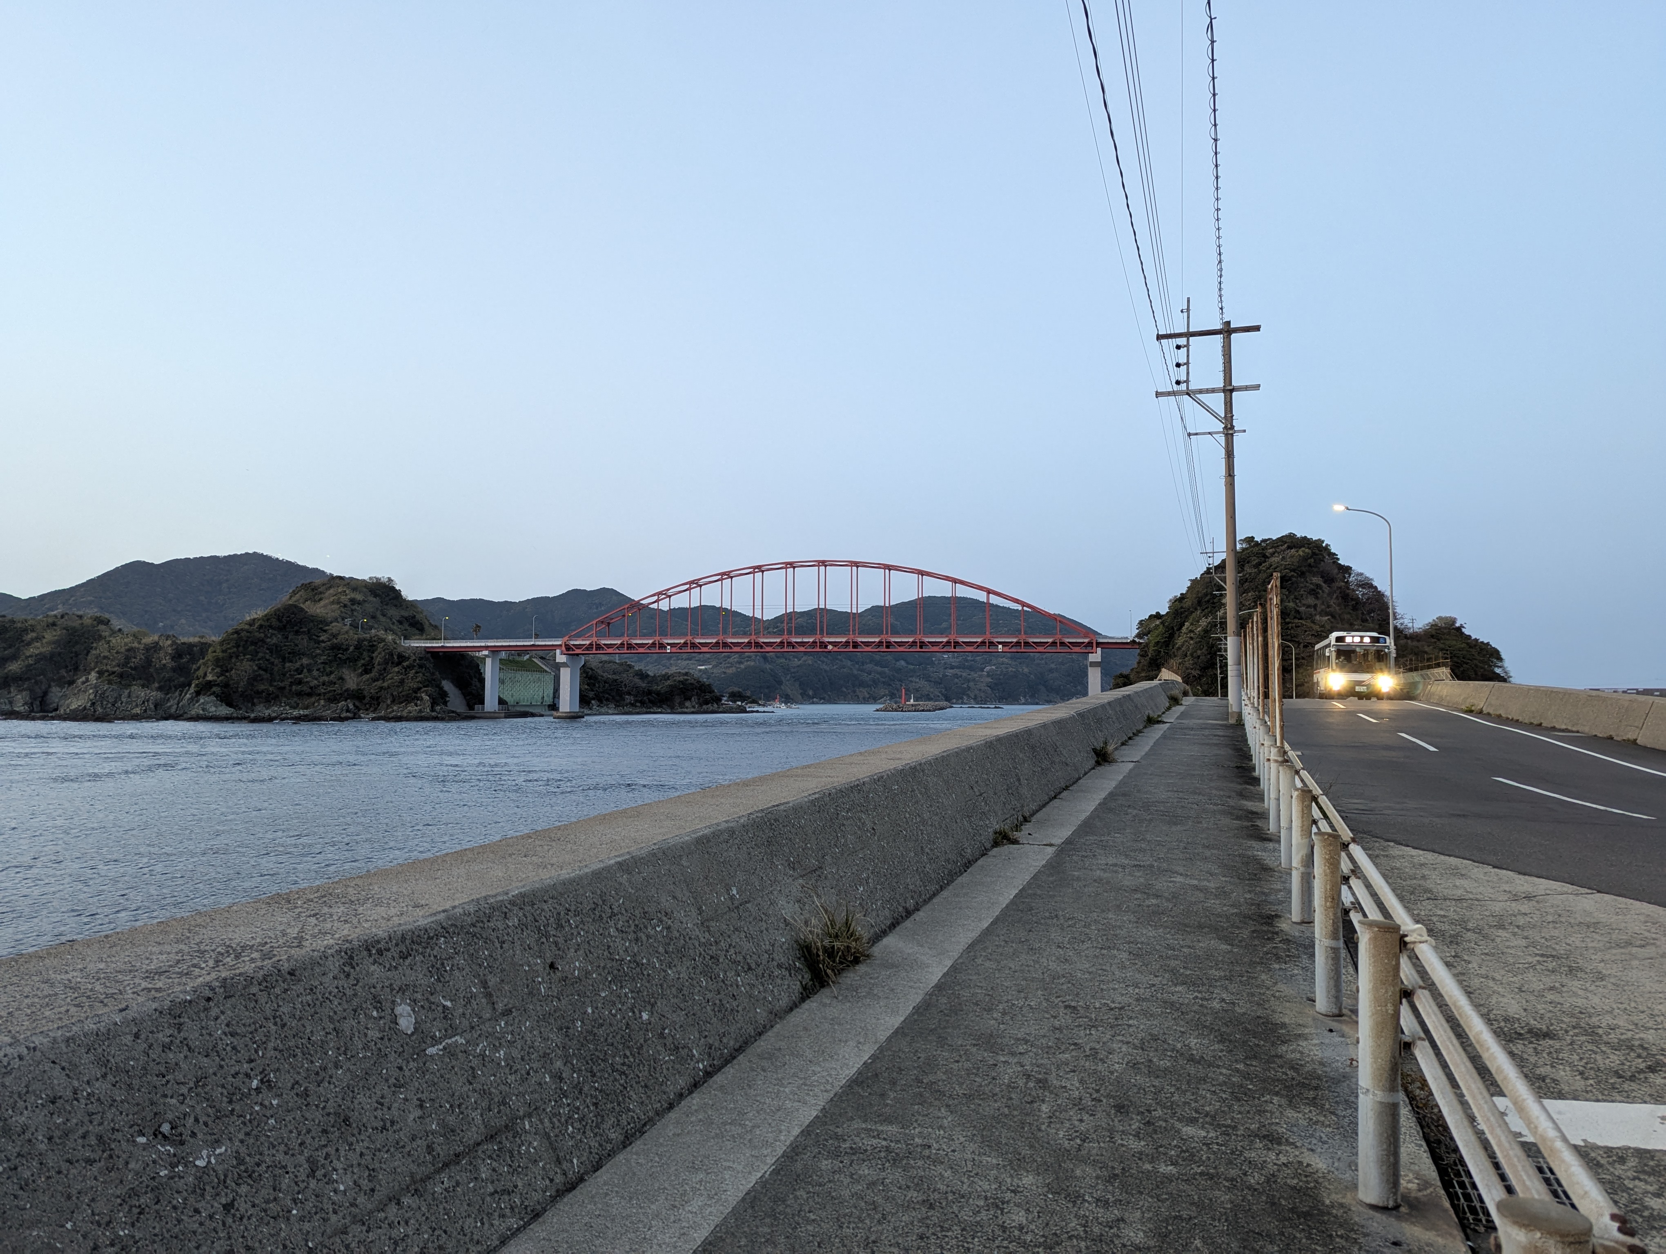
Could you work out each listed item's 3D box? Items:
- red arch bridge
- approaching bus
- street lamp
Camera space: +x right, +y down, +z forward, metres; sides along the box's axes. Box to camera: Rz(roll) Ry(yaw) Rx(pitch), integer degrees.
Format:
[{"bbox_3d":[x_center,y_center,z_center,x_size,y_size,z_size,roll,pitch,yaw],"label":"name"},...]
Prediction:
[{"bbox_3d":[-19.339,4.292,336.731,221.000,44.700,10.500,-1,-3,9],"label":"red arch bridge"},{"bbox_3d":[23.494,2.043,52.568,2.320,3.040,8.990,-1,-4,19],"label":"approaching bus"},{"bbox_3d":[26.451,-1.161,57.672,2.740,9.750,0.300,-1,-4,19],"label":"street lamp"}]

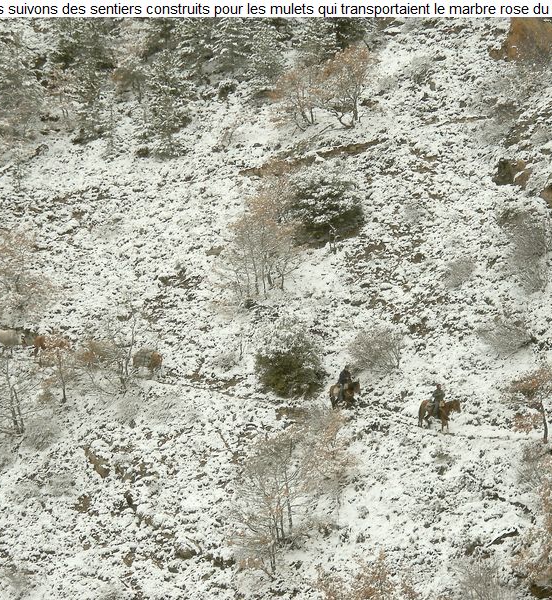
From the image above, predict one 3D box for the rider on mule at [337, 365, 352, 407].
[{"bbox_3d":[3.233,3.965,108.000,0.700,1.700,0.620,4,7,36],"label":"rider on mule"}]

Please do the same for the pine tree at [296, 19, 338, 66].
[{"bbox_3d":[2.594,-16.531,143.000,2.700,4.000,2.600,0,4,0],"label":"pine tree"}]

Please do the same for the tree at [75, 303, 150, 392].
[{"bbox_3d":[-8.541,2.565,121.000,4.000,4.700,3.600,0,8,0],"label":"tree"}]

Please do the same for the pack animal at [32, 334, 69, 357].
[{"bbox_3d":[-11.161,2.332,113.500,1.950,1.400,0.600,1,6,12],"label":"pack animal"}]

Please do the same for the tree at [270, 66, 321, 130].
[{"bbox_3d":[1.082,-11.185,127.000,2.800,3.500,2.700,0,6,0],"label":"tree"}]

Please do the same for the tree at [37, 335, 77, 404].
[{"bbox_3d":[-10.648,3.338,111.500,1.900,3.300,1.800,0,6,0],"label":"tree"}]

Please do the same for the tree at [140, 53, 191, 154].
[{"bbox_3d":[-6.616,-11.766,137.000,3.000,6.200,2.900,0,4,0],"label":"tree"}]

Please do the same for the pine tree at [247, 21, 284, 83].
[{"bbox_3d":[-0.575,-15.285,138.500,2.300,4.600,2.300,0,8,0],"label":"pine tree"}]

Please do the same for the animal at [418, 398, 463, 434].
[{"bbox_3d":[8.268,5.805,115.000,2.250,1.650,0.600,5,9,29],"label":"animal"}]

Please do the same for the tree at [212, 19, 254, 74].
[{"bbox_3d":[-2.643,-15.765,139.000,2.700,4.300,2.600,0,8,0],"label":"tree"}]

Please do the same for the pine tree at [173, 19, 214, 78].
[{"bbox_3d":[-5.030,-15.700,139.500,2.600,4.500,2.500,0,8,0],"label":"pine tree"}]

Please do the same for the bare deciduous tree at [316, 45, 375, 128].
[{"bbox_3d":[4.131,-12.691,136.000,3.400,4.900,3.100,0,4,0],"label":"bare deciduous tree"}]

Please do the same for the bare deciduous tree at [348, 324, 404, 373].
[{"bbox_3d":[5.139,2.480,117.000,2.850,2.400,2.600,0,4,0],"label":"bare deciduous tree"}]

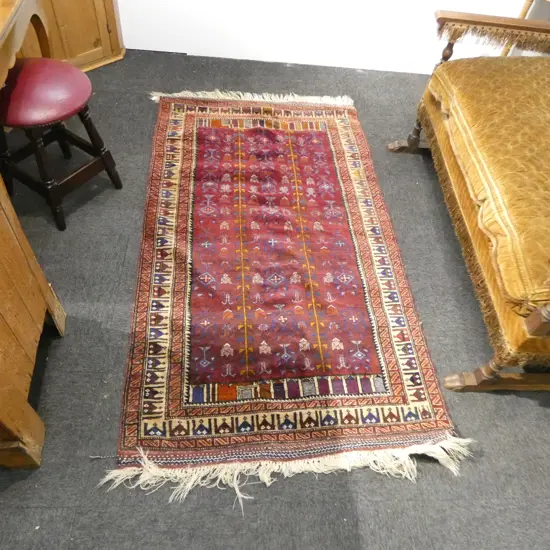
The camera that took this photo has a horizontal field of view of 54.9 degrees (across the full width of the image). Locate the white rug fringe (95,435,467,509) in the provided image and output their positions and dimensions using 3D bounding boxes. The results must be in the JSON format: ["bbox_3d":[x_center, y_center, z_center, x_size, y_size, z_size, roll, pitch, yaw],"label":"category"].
[{"bbox_3d":[0.072,0.583,1.578,1.140,0.025,0.160,-1,52,-8],"label":"white rug fringe"}]

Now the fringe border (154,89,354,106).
[{"bbox_3d":[-0.104,-0.927,2.761,1.050,0.020,0.115,-1,52,-8],"label":"fringe border"}]

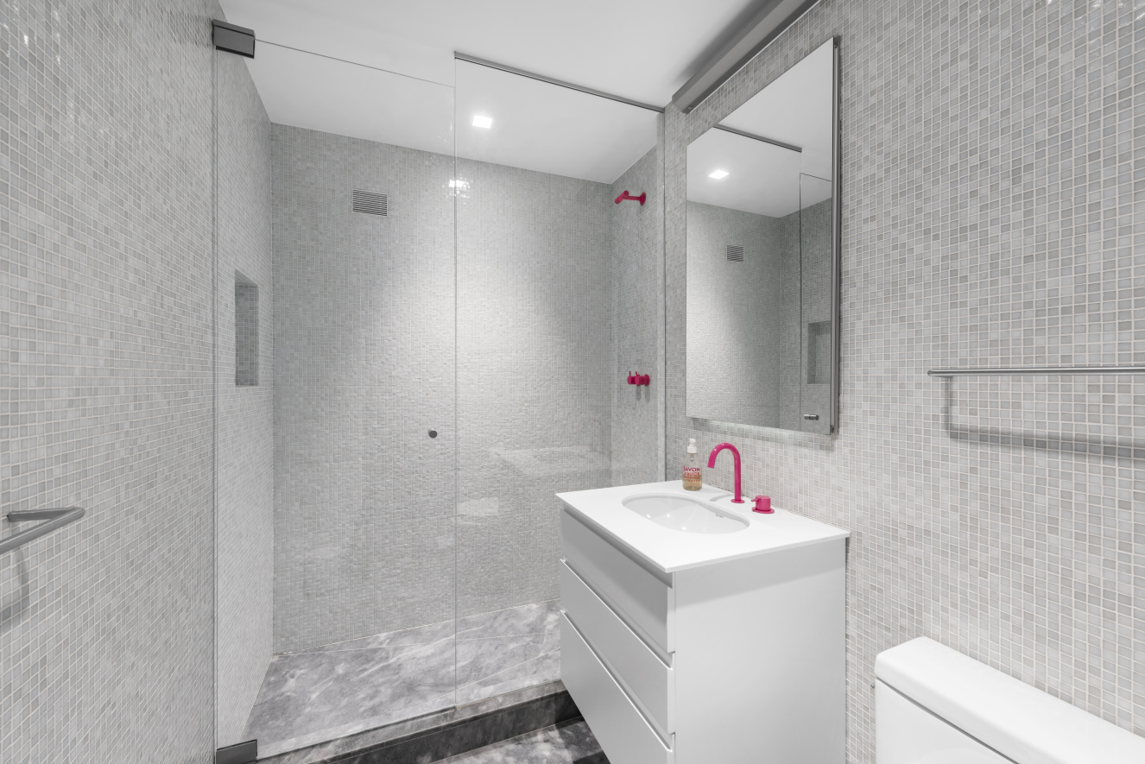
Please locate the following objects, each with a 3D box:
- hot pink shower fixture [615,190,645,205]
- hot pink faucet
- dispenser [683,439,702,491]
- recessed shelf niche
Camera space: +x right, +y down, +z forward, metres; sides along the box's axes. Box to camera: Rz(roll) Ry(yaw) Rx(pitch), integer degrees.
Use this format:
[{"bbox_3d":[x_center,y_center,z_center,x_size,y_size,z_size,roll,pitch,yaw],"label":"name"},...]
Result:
[{"bbox_3d":[0.292,-0.903,2.202,0.127,0.069,0.110,0,0,-22],"label":"hot pink shower fixture"},{"bbox_3d":[0.478,0.283,1.386,0.137,0.189,0.043,0,0,-22],"label":"hot pink faucet"},{"bbox_3d":[0.424,0.289,1.574,0.069,0.178,0.072,0,0,12],"label":"dispenser"},{"bbox_3d":[-1.193,-0.178,1.577,0.076,0.389,0.287,0,0,-22],"label":"recessed shelf niche"}]

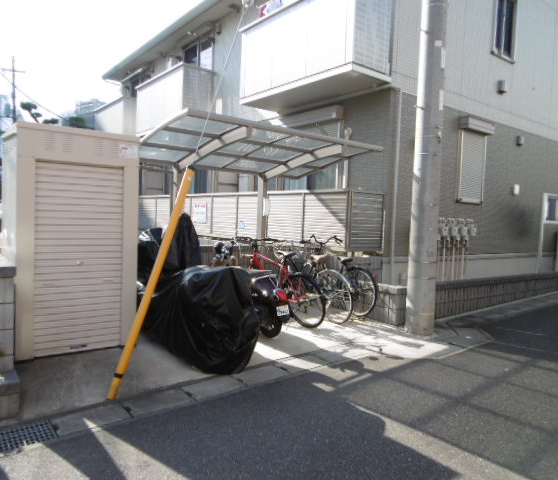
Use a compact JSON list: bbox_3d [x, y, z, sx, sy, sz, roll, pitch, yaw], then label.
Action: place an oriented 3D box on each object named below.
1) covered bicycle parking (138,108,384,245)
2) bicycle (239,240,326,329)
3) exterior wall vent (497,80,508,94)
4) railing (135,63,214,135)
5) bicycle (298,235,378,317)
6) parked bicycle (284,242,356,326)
[{"bbox_3d":[-0.332,-0.155,5.950,2.920,2.340,1.880,0,4,-38],"label":"covered bicycle parking"},{"bbox_3d":[-0.094,0.522,5.659,0.620,1.050,1.720,-1,4,-43],"label":"bicycle"},{"bbox_3d":[4.601,-3.139,9.134,0.180,0.240,0.120,0,4,-38],"label":"exterior wall vent"},{"bbox_3d":[-3.161,-3.909,13.011,0.920,1.480,3.330,0,4,-38],"label":"railing"},{"bbox_3d":[0.744,0.495,6.564,0.570,1.070,1.770,0,4,-39],"label":"bicycle"},{"bbox_3d":[0.332,0.518,6.041,0.570,1.050,1.760,0,4,-39],"label":"parked bicycle"}]

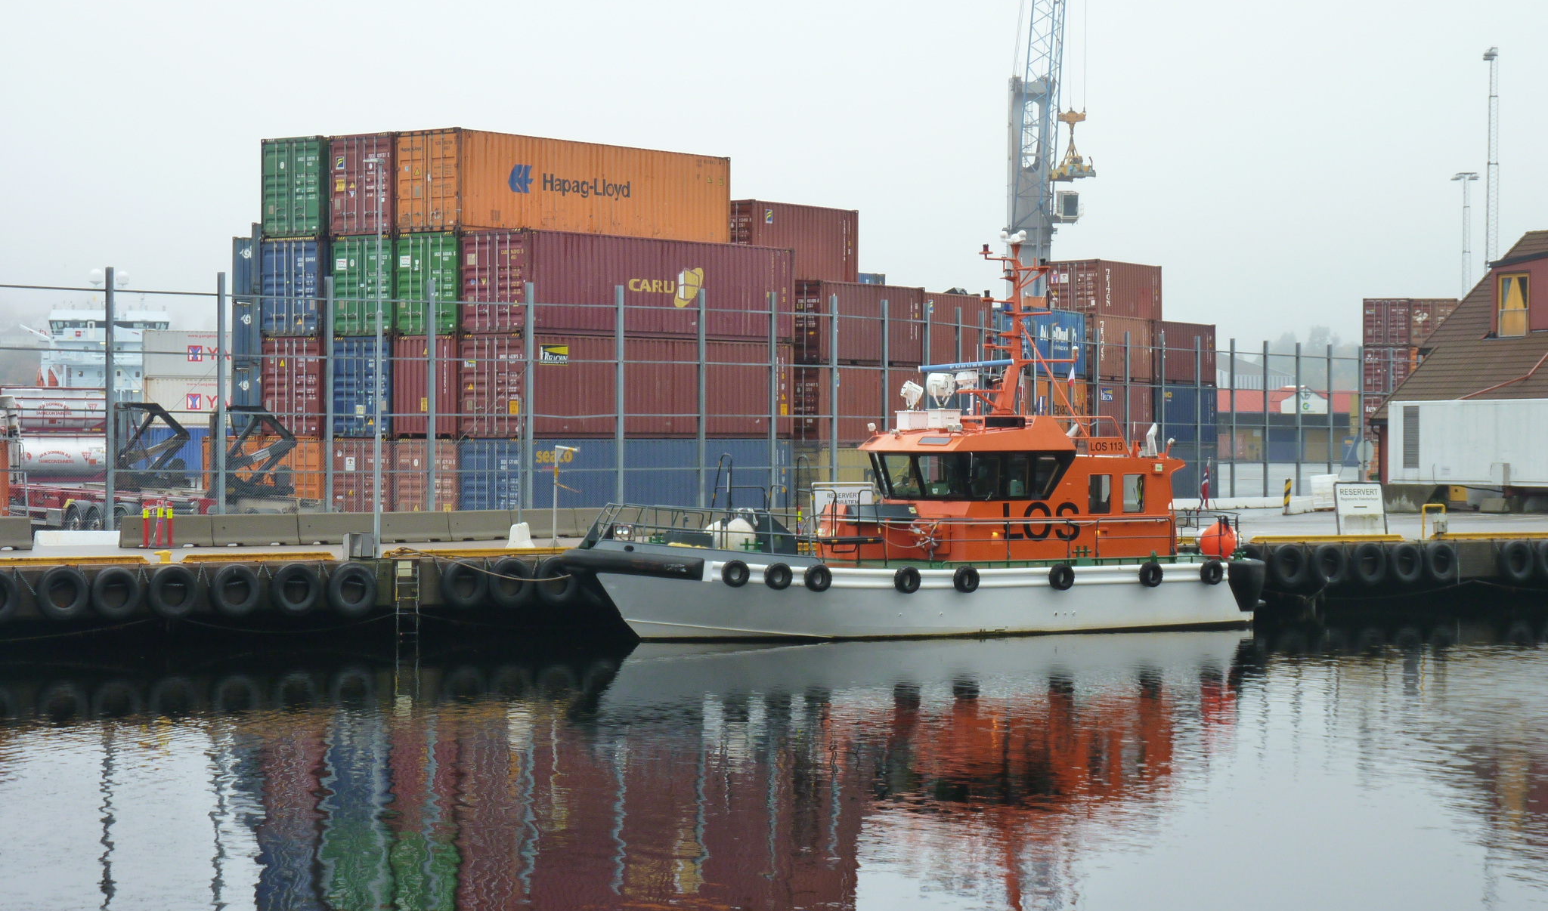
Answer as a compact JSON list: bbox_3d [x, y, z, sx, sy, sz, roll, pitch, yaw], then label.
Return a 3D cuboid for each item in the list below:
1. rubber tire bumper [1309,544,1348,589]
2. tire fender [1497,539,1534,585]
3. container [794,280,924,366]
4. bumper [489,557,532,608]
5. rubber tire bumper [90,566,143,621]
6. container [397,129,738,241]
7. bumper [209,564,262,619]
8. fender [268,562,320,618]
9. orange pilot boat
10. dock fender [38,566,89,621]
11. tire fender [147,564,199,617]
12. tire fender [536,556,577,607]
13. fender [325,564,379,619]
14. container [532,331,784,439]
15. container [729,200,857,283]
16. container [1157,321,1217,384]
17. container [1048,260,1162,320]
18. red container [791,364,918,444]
[{"bbox_3d":[13.468,2.701,78.237,1.060,1.060,0.320,0,0,-30],"label":"rubber tire bumper"},{"bbox_3d":[18.729,2.687,81.280,1.060,1.060,0.320,0,0,-30],"label":"tire fender"},{"bbox_3d":[2.198,-4.171,103.420,2.438,2.591,6.058,1,1,35],"label":"container"},{"bbox_3d":[-6.061,2.926,74.191,1.140,1.140,0.320,0,0,-30],"label":"bumper"},{"bbox_3d":[-14.162,2.984,69.377,1.140,1.140,0.320,0,0,-30],"label":"rubber tire bumper"},{"bbox_3d":[-6.079,-7.801,95.992,2.438,2.896,12.192,1,1,38],"label":"container"},{"bbox_3d":[-12.042,3.029,72.000,1.170,1.170,0.320,0,1,-29],"label":"bumper"},{"bbox_3d":[-10.805,3.045,72.700,1.170,1.170,0.320,0,1,-29],"label":"fender"},{"bbox_3d":[2.779,-0.378,69.329,16.232,8.894,4.800,0,0,-30],"label":"orange pilot boat"},{"bbox_3d":[-15.176,2.958,68.774,1.140,1.140,0.320,0,0,-30],"label":"dock fender"},{"bbox_3d":[-11.856,2.699,63.591,1.060,1.060,0.320,0,0,-30],"label":"tire fender"},{"bbox_3d":[-5.029,2.922,74.804,1.140,1.140,0.320,0,0,-30],"label":"tire fender"},{"bbox_3d":[-9.448,3.023,72.178,1.140,1.140,0.320,0,0,-30],"label":"fender"},{"bbox_3d":[-4.106,-1.912,94.124,2.438,2.896,12.192,0,1,37],"label":"container"},{"bbox_3d":[0.085,-6.722,103.872,2.438,2.591,6.058,0,0,34],"label":"container"},{"bbox_3d":[16.368,-4.312,136.606,2.438,2.591,6.058,1,1,31],"label":"container"},{"bbox_3d":[13.911,-6.736,135.271,2.438,2.591,6.058,0,0,32],"label":"container"},{"bbox_3d":[2.167,-1.563,103.450,2.438,2.591,6.058,1,1,35],"label":"red container"}]

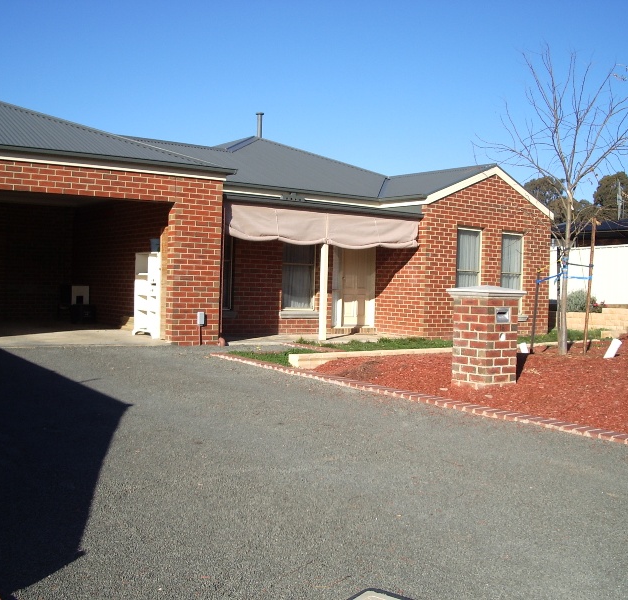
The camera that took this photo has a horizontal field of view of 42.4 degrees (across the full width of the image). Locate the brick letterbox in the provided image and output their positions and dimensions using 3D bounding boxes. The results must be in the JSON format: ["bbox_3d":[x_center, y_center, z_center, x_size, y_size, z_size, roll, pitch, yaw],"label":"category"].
[{"bbox_3d":[1.782,0.384,8.437,0.590,1.060,0.590,1,1,-36],"label":"brick letterbox"}]

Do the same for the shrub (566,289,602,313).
[{"bbox_3d":[7.944,0.038,23.800,1.050,0.760,0.920,1,1,0],"label":"shrub"}]

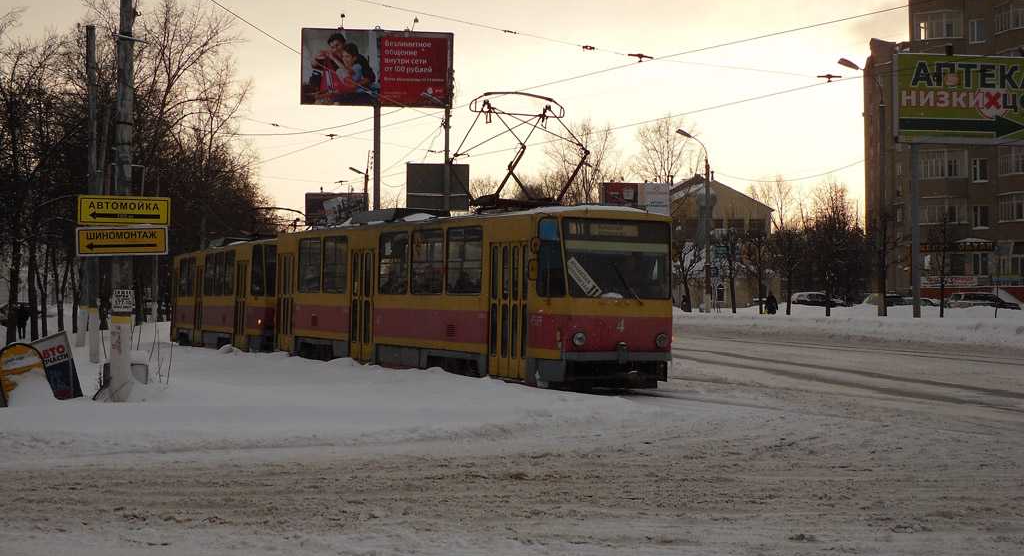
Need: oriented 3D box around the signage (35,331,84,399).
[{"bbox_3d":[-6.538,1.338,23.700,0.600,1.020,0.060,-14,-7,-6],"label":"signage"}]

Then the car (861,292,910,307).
[{"bbox_3d":[24.100,1.750,105.000,4.300,1.550,1.750,0,0,-9],"label":"car"}]

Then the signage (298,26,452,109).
[{"bbox_3d":[-5.440,-8.453,67.000,6.200,3.100,0.400,0,0,-13],"label":"signage"}]

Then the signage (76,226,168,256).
[{"bbox_3d":[-5.580,-0.522,23.700,1.310,0.410,0.050,-1,0,-6],"label":"signage"}]

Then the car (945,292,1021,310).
[{"bbox_3d":[27.600,1.630,97.000,4.400,1.550,1.750,0,0,6],"label":"car"}]

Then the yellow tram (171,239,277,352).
[{"bbox_3d":[-7.910,0.560,49.900,2.500,3.150,14.700,1,-1,-20],"label":"yellow tram"}]

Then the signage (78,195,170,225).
[{"bbox_3d":[-5.547,-0.966,23.700,1.320,0.415,0.050,2,0,-6],"label":"signage"}]

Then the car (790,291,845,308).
[{"bbox_3d":[23.900,1.920,129.000,4.500,1.650,1.800,0,0,-10],"label":"car"}]

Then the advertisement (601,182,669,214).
[{"bbox_3d":[10.618,-6.604,143.000,6.200,3.100,0.400,0,0,-14],"label":"advertisement"}]

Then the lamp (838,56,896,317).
[{"bbox_3d":[11.850,-2.900,56.000,1.650,8.950,0.350,0,0,-12],"label":"lamp"}]

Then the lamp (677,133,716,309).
[{"bbox_3d":[8.570,-2.500,78.000,1.650,9.000,0.350,0,0,-12],"label":"lamp"}]

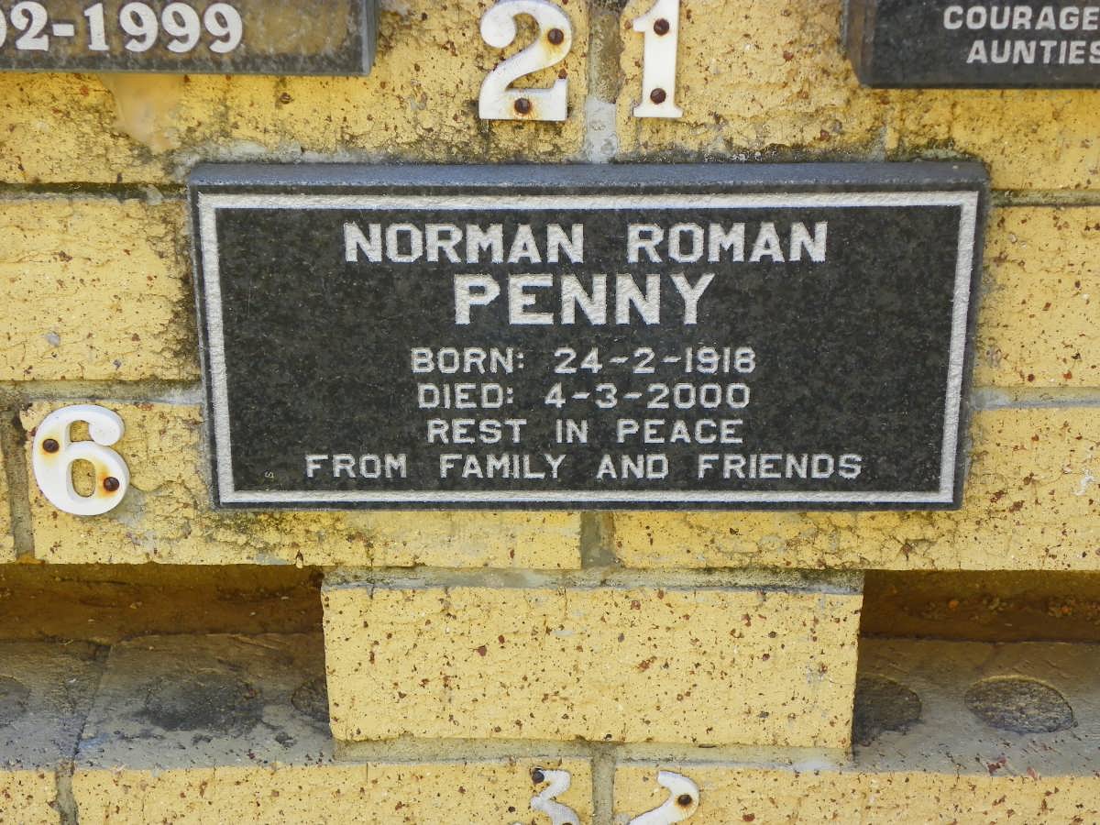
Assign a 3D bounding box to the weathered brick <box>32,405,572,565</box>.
[{"bbox_3d":[-0.101,0.008,0.990,0.231,0.076,0.110,0,24,2],"label":"weathered brick"}]

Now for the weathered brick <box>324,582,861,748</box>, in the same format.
[{"bbox_3d":[0.019,0.088,1.022,0.228,0.076,0.110,0,24,2],"label":"weathered brick"}]

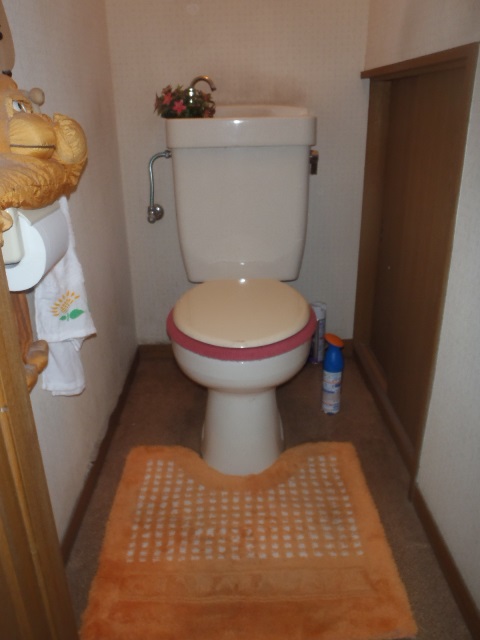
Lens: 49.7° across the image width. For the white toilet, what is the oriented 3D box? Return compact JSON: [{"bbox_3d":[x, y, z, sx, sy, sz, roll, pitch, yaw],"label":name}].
[{"bbox_3d":[0.012,-0.112,1.437,0.410,0.887,0.737,-1,23,0],"label":"white toilet"}]

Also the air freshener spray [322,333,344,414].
[{"bbox_3d":[0.282,0.161,1.583,0.058,0.262,0.058,7,24,18],"label":"air freshener spray"}]

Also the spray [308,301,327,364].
[{"bbox_3d":[0.278,0.049,1.899,0.053,0.225,0.053,-1,23,0],"label":"spray"}]

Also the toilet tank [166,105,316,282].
[{"bbox_3d":[0.005,-0.386,1.594,0.410,0.502,0.235,-1,23,0],"label":"toilet tank"}]

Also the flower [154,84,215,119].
[{"bbox_3d":[-0.154,-0.622,1.494,0.168,0.100,0.130,-1,23,0],"label":"flower"}]

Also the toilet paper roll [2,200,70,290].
[{"bbox_3d":[-0.321,-0.112,0.757,0.111,0.111,0.112,-1,23,0],"label":"toilet paper roll"}]

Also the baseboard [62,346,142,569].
[{"bbox_3d":[-0.381,0.318,1.505,0.014,0.055,0.962,-1,23,0],"label":"baseboard"}]

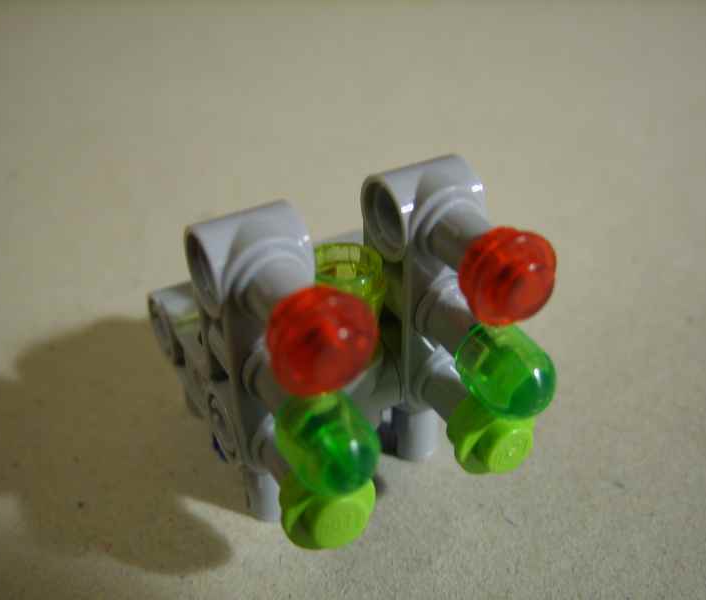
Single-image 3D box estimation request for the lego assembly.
[{"bbox_3d":[-0.002,0.004,0.080,0.024,0.032,0.035,-18,38,-23],"label":"lego assembly"}]

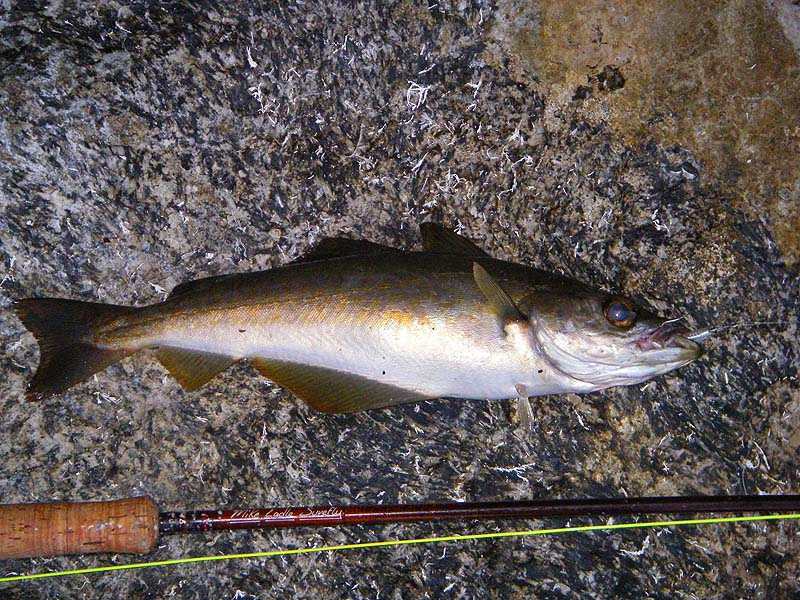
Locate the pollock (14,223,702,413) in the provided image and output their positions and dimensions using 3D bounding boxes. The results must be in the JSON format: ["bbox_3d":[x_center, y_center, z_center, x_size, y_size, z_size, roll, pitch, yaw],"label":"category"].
[{"bbox_3d":[-0.021,0.010,1.155,0.354,0.046,0.096,1,77,0],"label":"pollock"}]

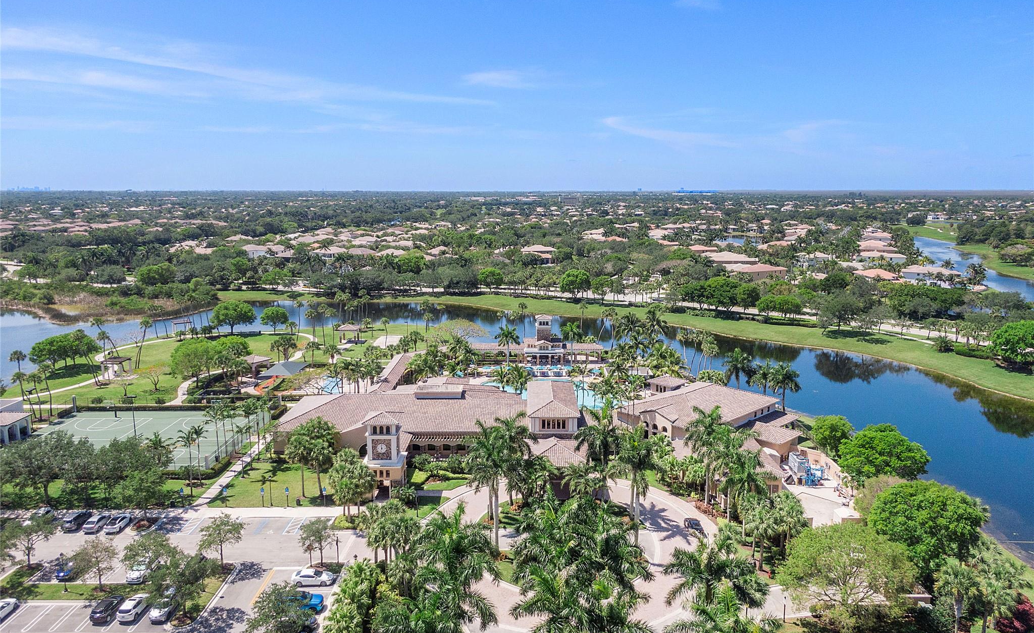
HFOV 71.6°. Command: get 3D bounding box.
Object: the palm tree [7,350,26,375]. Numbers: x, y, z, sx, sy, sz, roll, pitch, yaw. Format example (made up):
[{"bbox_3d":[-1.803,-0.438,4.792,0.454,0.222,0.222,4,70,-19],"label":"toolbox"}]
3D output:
[{"bbox_3d":[-107.655,12.898,155.300,4.000,11.000,4.000,0,10,0],"label":"palm tree"}]

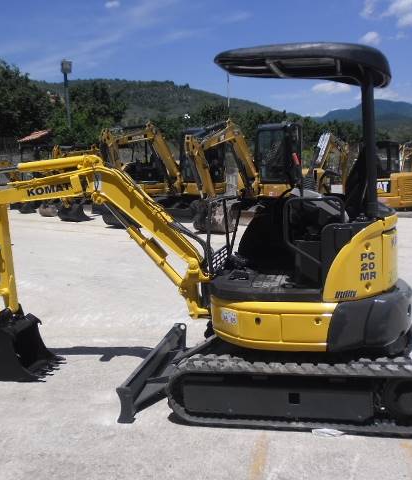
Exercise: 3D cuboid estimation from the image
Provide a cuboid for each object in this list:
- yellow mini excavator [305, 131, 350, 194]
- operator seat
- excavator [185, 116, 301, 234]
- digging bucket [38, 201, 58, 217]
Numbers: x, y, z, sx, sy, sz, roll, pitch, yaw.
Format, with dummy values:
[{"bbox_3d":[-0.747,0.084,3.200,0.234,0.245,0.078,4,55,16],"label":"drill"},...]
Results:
[{"bbox_3d":[3.763,-2.299,17.000,1.750,2.700,3.700,4,11,32],"label":"yellow mini excavator"},{"bbox_3d":[0.982,-0.334,3.693,0.460,0.720,0.480,-1,8,12],"label":"operator seat"},{"bbox_3d":[1.041,-1.590,12.753,1.850,2.660,4.100,6,12,42],"label":"excavator"},{"bbox_3d":[-5.829,-1.205,18.643,0.650,0.560,0.600,-9,11,-39],"label":"digging bucket"}]

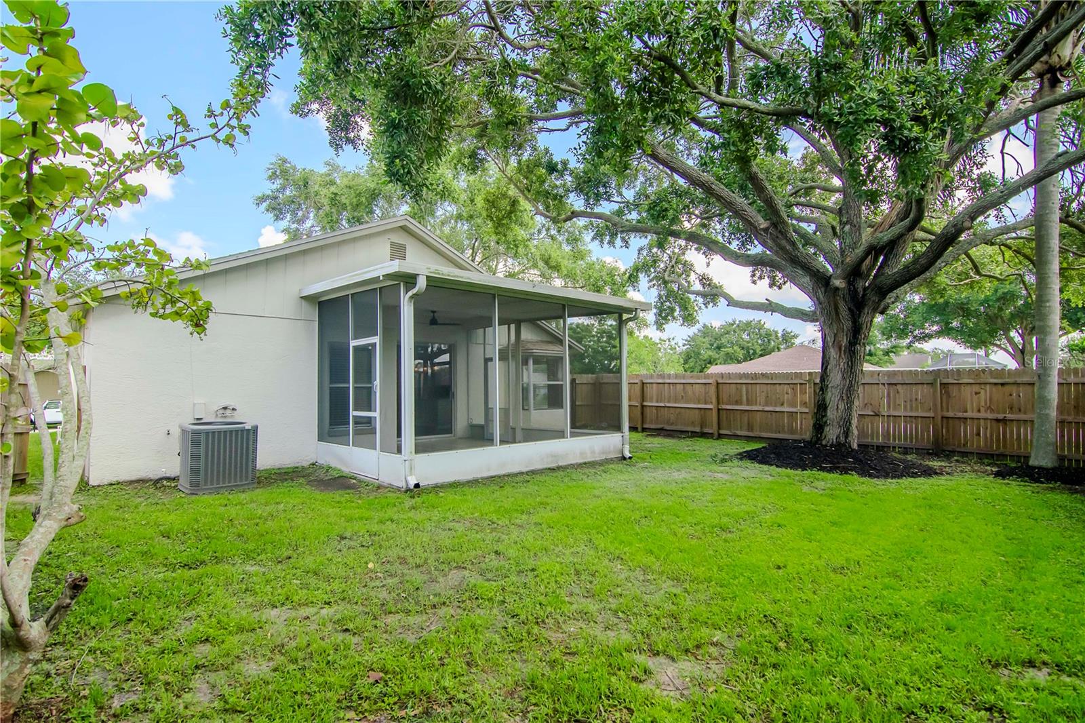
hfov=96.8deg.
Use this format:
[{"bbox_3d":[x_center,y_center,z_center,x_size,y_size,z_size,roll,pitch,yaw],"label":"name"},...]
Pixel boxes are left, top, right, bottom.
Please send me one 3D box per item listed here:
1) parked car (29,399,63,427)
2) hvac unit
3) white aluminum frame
[{"bbox_3d":[-27.800,3.040,27.740,4.900,1.720,1.850,0,-4,-18],"label":"parked car"},{"bbox_3d":[-4.500,1.330,6.720,0.820,0.830,0.820,2,-5,-43],"label":"hvac unit"},{"bbox_3d":[-1.213,0.396,9.083,4.658,2.850,3.201,2,-5,-43],"label":"white aluminum frame"}]

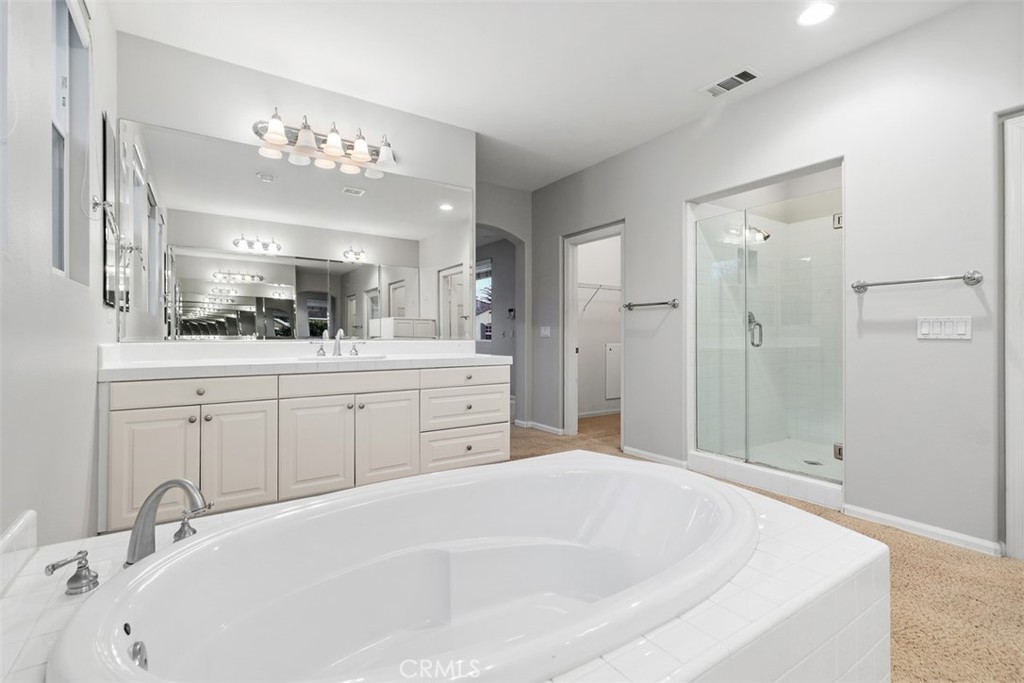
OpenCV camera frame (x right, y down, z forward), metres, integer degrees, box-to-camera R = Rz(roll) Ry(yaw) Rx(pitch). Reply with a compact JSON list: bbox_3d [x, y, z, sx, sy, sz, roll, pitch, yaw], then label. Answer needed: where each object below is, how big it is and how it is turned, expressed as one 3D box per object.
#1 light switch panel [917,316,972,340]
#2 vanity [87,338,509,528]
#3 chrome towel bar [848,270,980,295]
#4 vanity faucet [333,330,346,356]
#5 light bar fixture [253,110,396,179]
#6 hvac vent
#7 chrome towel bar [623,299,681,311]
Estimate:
[{"bbox_3d":[2.214,-0.069,2.339,0.014,0.113,0.211,-1,1,-34],"label":"light switch panel"},{"bbox_3d":[-1.072,0.518,2.893,2.250,1.016,0.554,-1,1,-34],"label":"vanity"},{"bbox_3d":[2.116,-0.314,2.413,0.090,0.076,0.539,-1,1,-34],"label":"chrome towel bar"},{"bbox_3d":[-1.120,0.007,2.960,0.056,0.177,0.140,-1,1,-34],"label":"vanity faucet"},{"bbox_3d":[-1.176,-1.341,3.015,0.930,0.233,0.190,-1,1,-34],"label":"light bar fixture"},{"bbox_3d":[1.436,-1.704,3.002,0.181,0.018,0.352,-1,1,-34],"label":"hvac vent"},{"bbox_3d":[1.161,-0.305,3.834,0.090,0.075,0.538,-1,1,-34],"label":"chrome towel bar"}]

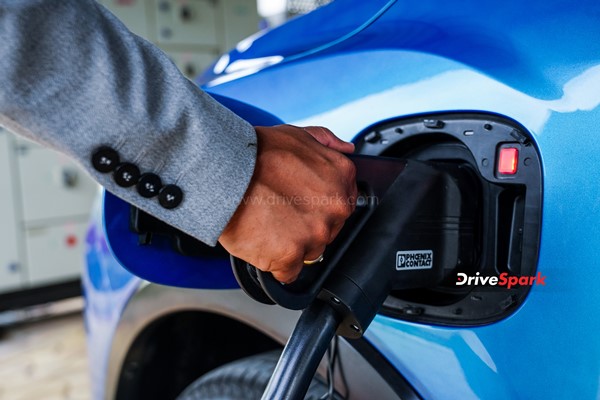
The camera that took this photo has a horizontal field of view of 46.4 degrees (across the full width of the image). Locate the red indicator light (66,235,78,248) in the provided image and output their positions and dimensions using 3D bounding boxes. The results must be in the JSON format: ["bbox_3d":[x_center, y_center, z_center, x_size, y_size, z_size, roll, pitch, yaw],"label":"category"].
[{"bbox_3d":[-1.239,0.223,3.800,0.050,0.050,0.030,-8,5,-41],"label":"red indicator light"}]

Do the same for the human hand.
[{"bbox_3d":[-0.008,0.000,0.500,0.110,0.108,0.085,32,1,-18],"label":"human hand"}]

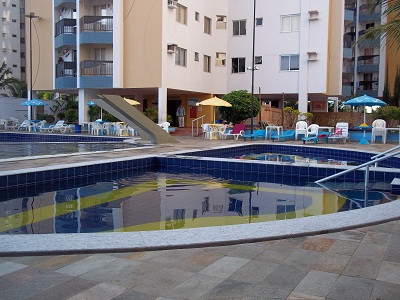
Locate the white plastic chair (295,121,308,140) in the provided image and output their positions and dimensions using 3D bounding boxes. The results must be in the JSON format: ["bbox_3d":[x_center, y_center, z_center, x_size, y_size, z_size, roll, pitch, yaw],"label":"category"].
[{"bbox_3d":[5.348,-0.981,22.105,0.580,0.960,0.600,2,4,13],"label":"white plastic chair"}]

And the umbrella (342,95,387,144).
[{"bbox_3d":[7.560,-1.384,18.901,1.950,2.300,1.950,2,5,22],"label":"umbrella"}]

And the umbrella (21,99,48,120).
[{"bbox_3d":[-10.960,-2.283,27.600,1.850,2.220,1.850,-1,5,-22],"label":"umbrella"}]

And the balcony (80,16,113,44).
[{"bbox_3d":[-6.426,-7.554,26.696,2.200,1.720,1.250,1,4,5],"label":"balcony"}]

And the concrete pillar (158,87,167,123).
[{"bbox_3d":[-2.304,-2.358,25.700,0.320,2.850,0.450,3,5,28],"label":"concrete pillar"}]

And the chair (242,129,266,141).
[{"bbox_3d":[2.807,-0.742,21.178,0.620,0.550,1.650,3,5,27],"label":"chair"}]

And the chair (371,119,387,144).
[{"bbox_3d":[7.672,-0.756,17.800,0.600,1.040,0.620,2,5,21],"label":"chair"}]

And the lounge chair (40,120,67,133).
[{"bbox_3d":[-9.998,-1.603,28.678,1.650,0.800,0.680,-3,6,-45],"label":"lounge chair"}]

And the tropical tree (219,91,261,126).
[{"bbox_3d":[2.453,-2.560,26.087,2.550,2.350,2.500,1,4,0],"label":"tropical tree"}]

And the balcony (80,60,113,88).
[{"bbox_3d":[-6.539,-4.871,27.195,2.150,1.750,1.250,1,4,6],"label":"balcony"}]

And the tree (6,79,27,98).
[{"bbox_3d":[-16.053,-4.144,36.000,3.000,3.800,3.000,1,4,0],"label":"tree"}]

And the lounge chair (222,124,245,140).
[{"bbox_3d":[1.627,-0.855,20.200,0.680,0.780,1.500,4,5,37],"label":"lounge chair"}]

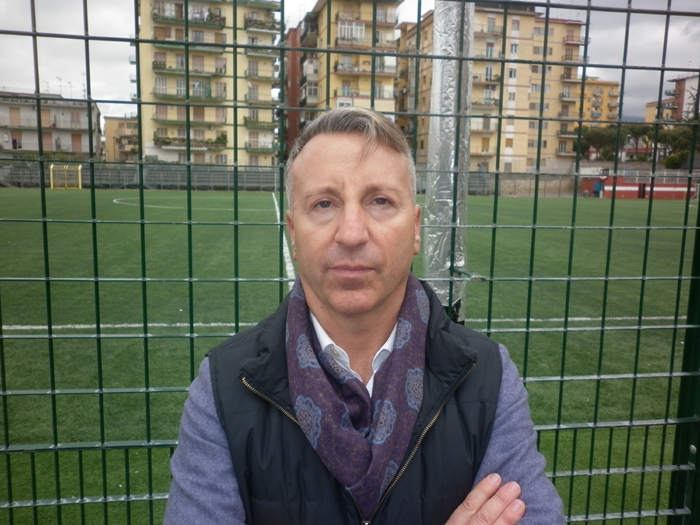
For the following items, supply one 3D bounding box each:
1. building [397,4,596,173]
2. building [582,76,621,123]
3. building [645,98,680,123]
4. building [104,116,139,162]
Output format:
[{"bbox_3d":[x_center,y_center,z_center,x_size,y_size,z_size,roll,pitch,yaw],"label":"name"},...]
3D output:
[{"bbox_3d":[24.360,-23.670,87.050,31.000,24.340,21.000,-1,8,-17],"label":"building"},{"bbox_3d":[68.070,-39.740,168.850,17.000,27.920,12.300,-1,8,-17],"label":"building"},{"bbox_3d":[90.610,-33.760,155.580,12.000,20.750,15.000,-1,8,-17],"label":"building"},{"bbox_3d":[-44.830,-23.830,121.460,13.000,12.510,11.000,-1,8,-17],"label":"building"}]

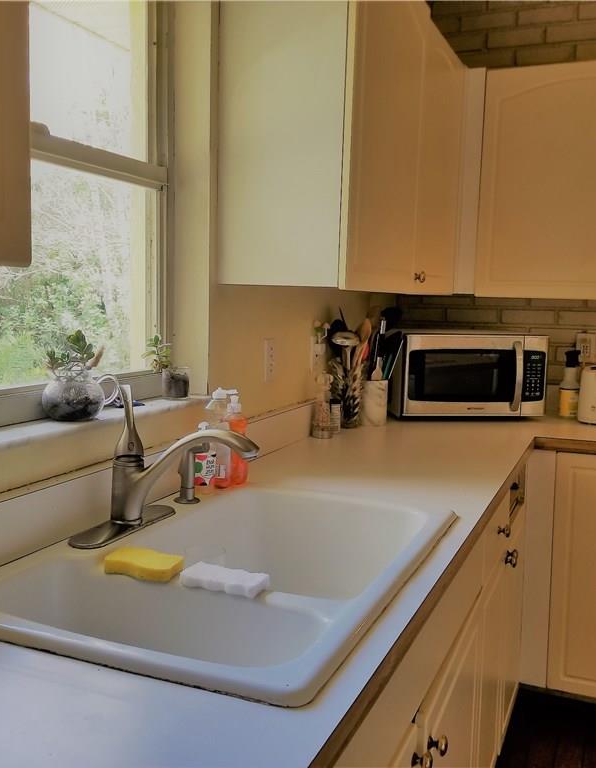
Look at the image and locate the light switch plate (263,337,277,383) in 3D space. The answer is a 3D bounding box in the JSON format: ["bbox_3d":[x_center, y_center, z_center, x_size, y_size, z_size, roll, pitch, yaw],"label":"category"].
[{"bbox_3d":[-0.078,-0.067,2.095,0.008,0.118,0.070,4,7,22],"label":"light switch plate"}]

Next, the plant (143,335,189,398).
[{"bbox_3d":[-0.288,-0.040,1.740,0.088,0.138,0.068,4,7,22],"label":"plant"}]

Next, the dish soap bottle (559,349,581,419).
[{"bbox_3d":[1.021,-0.004,2.876,0.076,0.250,0.066,4,7,22],"label":"dish soap bottle"}]

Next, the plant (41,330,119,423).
[{"bbox_3d":[-0.391,-0.013,1.394,0.132,0.155,0.112,-1,6,-16],"label":"plant"}]

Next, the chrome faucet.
[{"bbox_3d":[-0.217,0.134,1.292,0.270,0.248,0.250,4,7,22],"label":"chrome faucet"}]

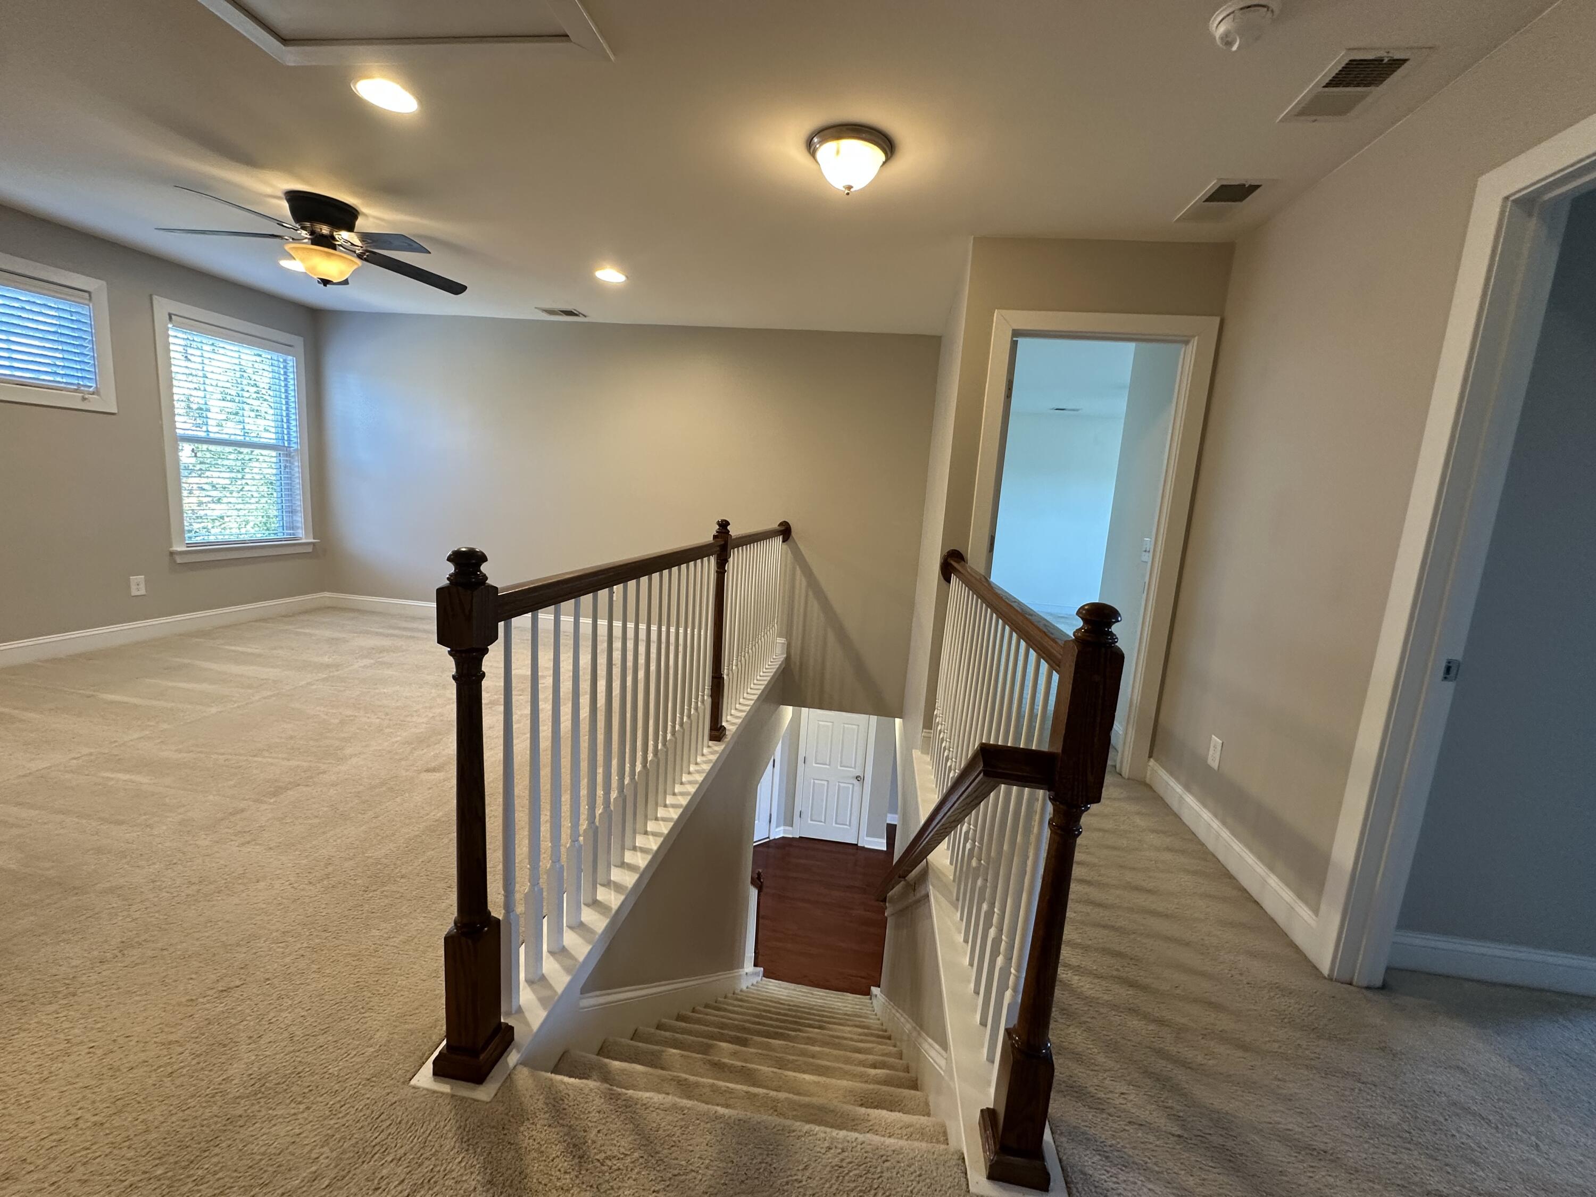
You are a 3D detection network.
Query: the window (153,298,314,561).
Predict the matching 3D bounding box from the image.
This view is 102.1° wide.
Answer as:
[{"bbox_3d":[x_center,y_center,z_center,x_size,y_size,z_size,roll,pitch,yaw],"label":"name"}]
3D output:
[{"bbox_3d":[-4.087,-1.151,4.745,0.104,1.690,1.110,5,9,7],"label":"window"}]

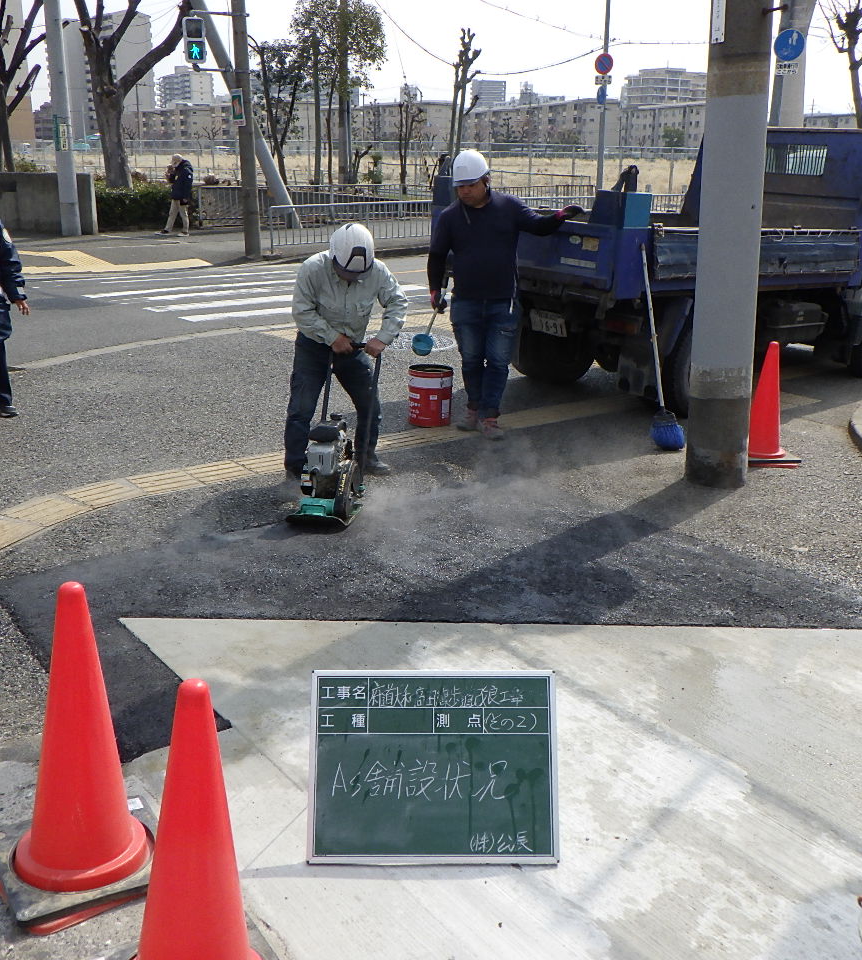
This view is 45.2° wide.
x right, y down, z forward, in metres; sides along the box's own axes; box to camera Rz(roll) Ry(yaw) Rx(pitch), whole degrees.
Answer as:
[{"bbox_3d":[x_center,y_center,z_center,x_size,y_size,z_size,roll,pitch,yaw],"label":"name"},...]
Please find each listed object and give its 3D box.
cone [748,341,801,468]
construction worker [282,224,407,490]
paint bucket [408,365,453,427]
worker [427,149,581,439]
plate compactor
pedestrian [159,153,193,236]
[{"bbox_3d":[1.970,-0.456,6.066,0.400,0.700,0.400,1,16,-3],"label":"cone"},{"bbox_3d":[-0.426,-0.622,5.238,0.620,1.340,0.680,0,17,-2],"label":"construction worker"},{"bbox_3d":[-0.005,-0.558,6.804,0.300,0.370,0.300,2,16,0],"label":"paint bucket"},{"bbox_3d":[0.464,-1.153,6.464,0.920,1.740,0.460,5,18,12],"label":"worker"},{"bbox_3d":[-0.448,-0.229,4.918,0.330,0.780,0.750,5,17,12],"label":"plate compactor"},{"bbox_3d":[-5.334,-5.890,21.432,0.660,1.600,0.520,1,17,0],"label":"pedestrian"}]

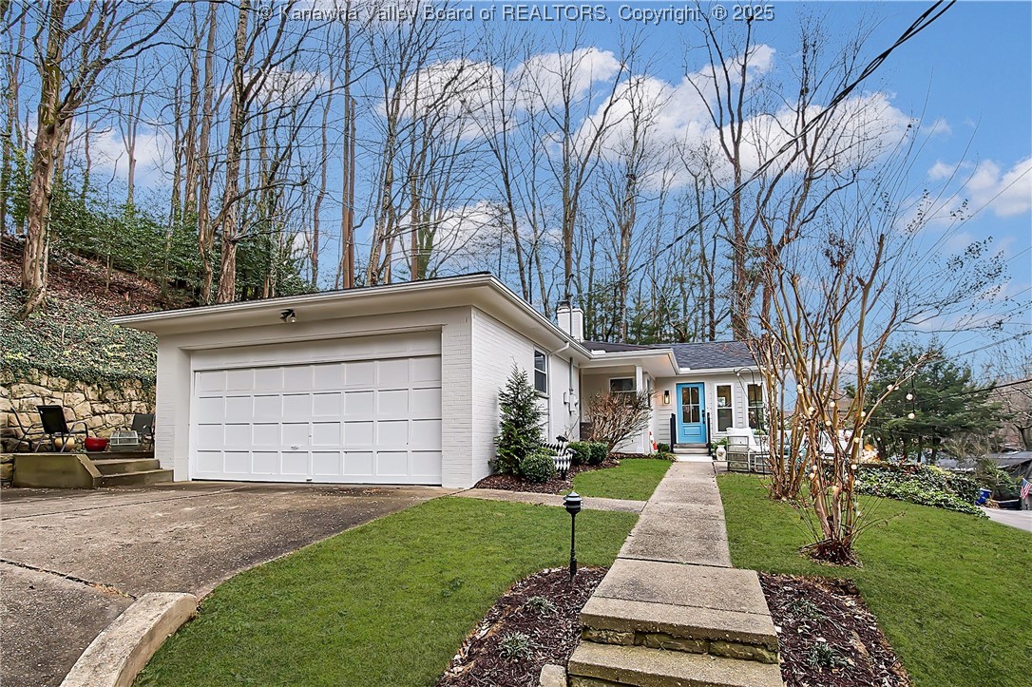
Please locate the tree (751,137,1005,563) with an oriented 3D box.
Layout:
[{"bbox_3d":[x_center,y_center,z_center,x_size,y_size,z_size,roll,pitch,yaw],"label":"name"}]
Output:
[{"bbox_3d":[3.160,-0.040,4.420,1.950,3.780,1.900,-3,-8,18],"label":"tree"}]

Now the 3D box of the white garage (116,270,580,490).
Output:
[{"bbox_3d":[-2.550,1.320,11.000,7.400,3.050,7.300,-3,-8,18],"label":"white garage"}]

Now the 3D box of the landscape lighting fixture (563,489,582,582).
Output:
[{"bbox_3d":[0.457,1.545,3.920,0.148,0.730,0.148,-3,-8,18],"label":"landscape lighting fixture"}]

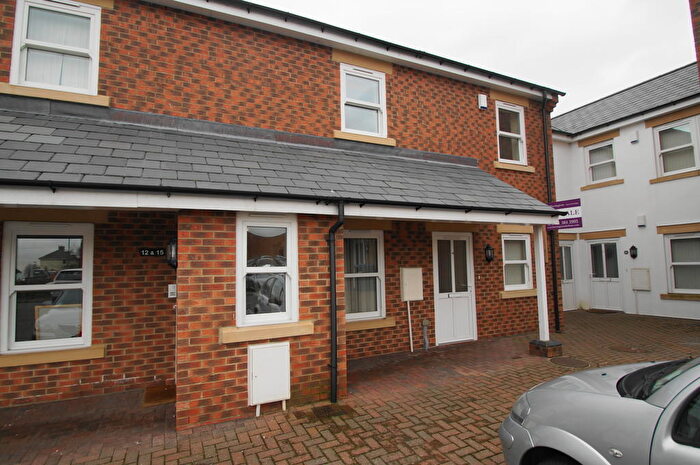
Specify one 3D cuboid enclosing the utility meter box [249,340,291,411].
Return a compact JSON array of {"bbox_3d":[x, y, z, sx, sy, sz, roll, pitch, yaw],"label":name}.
[{"bbox_3d":[-0.838,1.476,3.669,0.430,0.595,0.130,1,-4,-25],"label":"utility meter box"}]

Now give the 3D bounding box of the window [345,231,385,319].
[{"bbox_3d":[0.189,0.720,5.953,0.885,1.500,0.100,1,-4,-25],"label":"window"}]

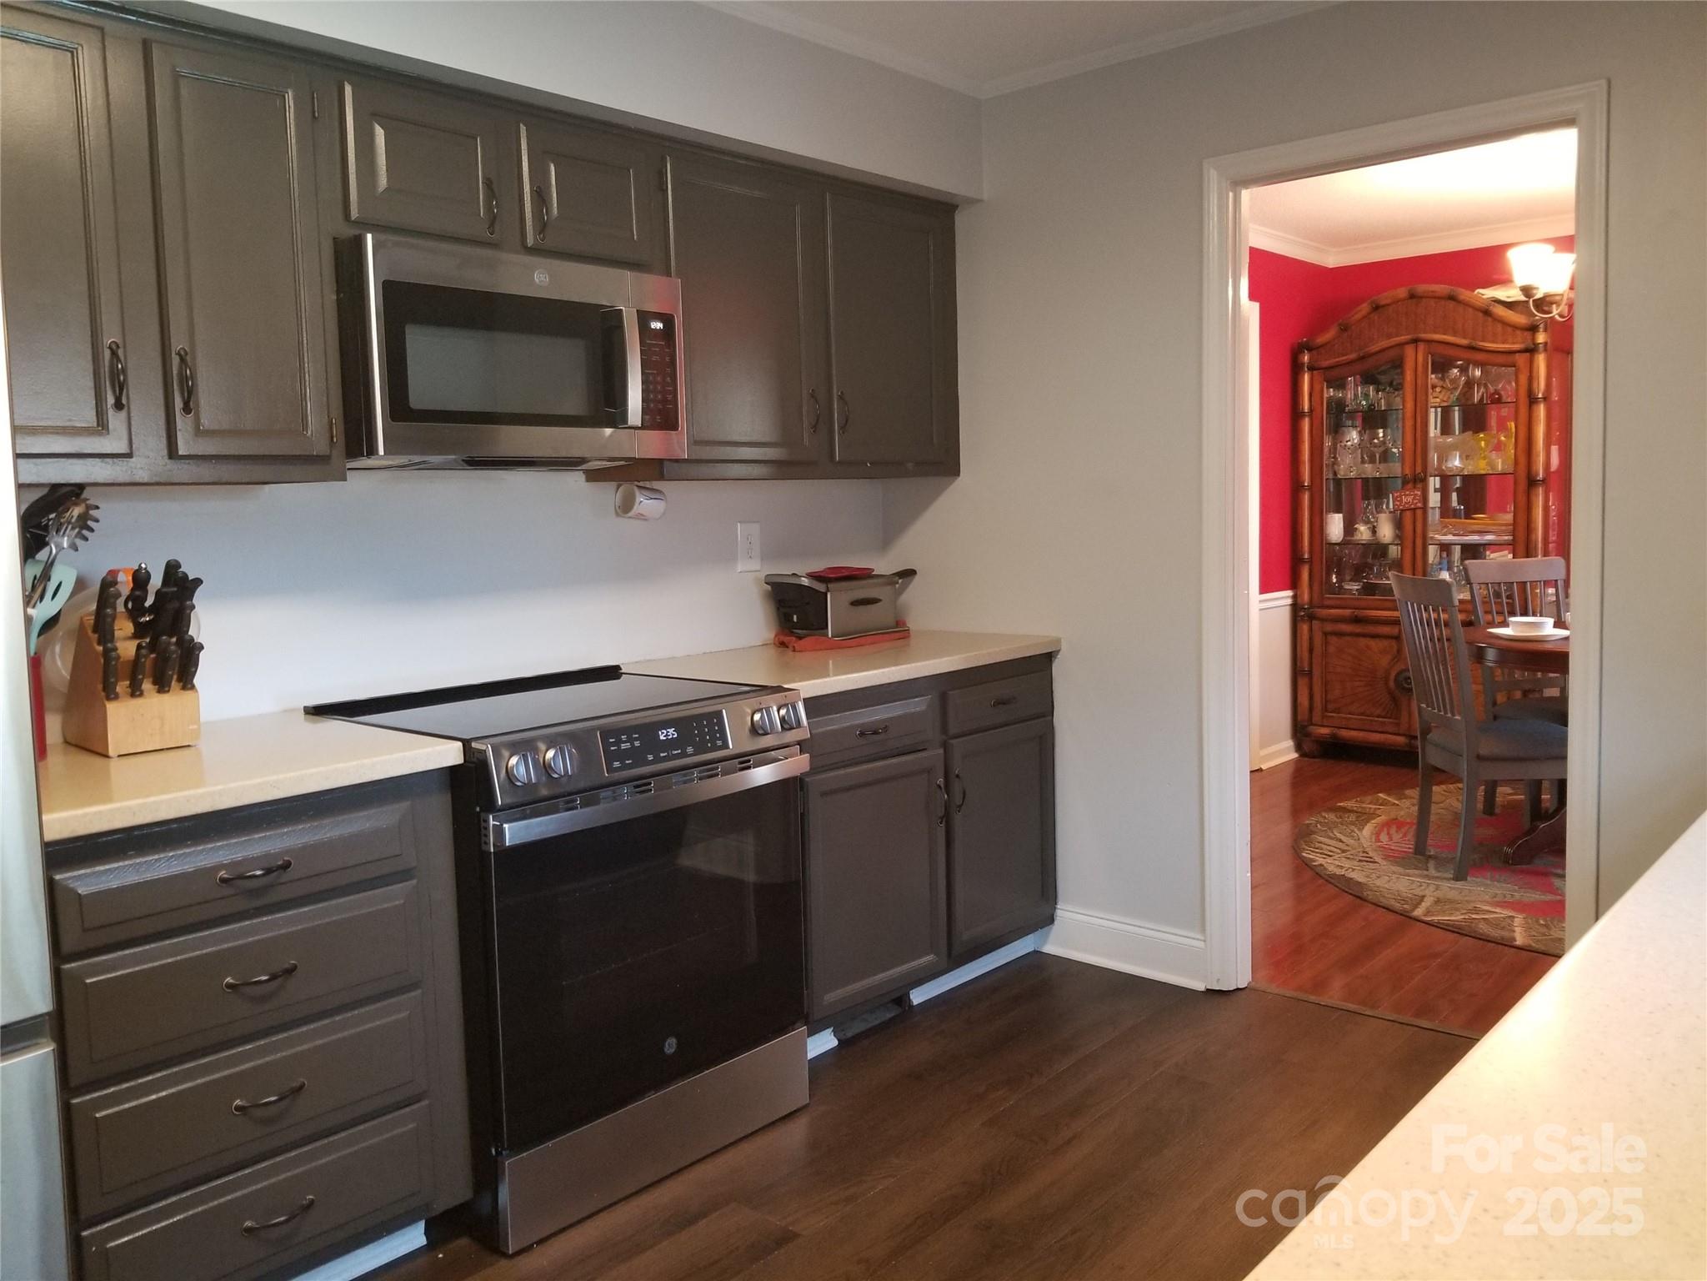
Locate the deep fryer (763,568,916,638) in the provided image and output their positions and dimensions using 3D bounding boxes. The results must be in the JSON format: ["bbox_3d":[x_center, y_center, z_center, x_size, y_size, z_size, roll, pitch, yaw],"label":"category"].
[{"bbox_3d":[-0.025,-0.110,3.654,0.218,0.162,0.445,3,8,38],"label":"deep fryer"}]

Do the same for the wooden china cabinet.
[{"bbox_3d":[2.717,-0.518,6.060,1.110,2.210,0.410,4,8,43],"label":"wooden china cabinet"}]

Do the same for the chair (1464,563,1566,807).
[{"bbox_3d":[2.711,0.212,4.854,0.470,1.000,0.540,-3,6,-11],"label":"chair"}]

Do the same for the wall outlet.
[{"bbox_3d":[-0.289,-0.262,3.605,0.009,0.137,0.087,4,8,43],"label":"wall outlet"}]

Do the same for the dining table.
[{"bbox_3d":[2.778,0.368,4.539,1.230,0.762,1.230,4,8,43],"label":"dining table"}]

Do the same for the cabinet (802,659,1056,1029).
[{"bbox_3d":[-0.031,0.469,3.467,0.625,0.805,1.125,4,8,43],"label":"cabinet"}]

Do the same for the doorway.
[{"bbox_3d":[1.268,-0.107,3.019,0.893,2.115,0.130,4,8,43],"label":"doorway"}]

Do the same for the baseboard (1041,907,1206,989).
[{"bbox_3d":[0.738,0.845,3.562,0.525,0.141,0.020,4,8,43],"label":"baseboard"}]

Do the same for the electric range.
[{"bbox_3d":[-0.602,0.579,2.717,0.750,0.928,0.754,4,8,43],"label":"electric range"}]

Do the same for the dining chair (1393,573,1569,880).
[{"bbox_3d":[2.172,0.282,4.345,0.540,1.000,0.470,-1,6,3],"label":"dining chair"}]

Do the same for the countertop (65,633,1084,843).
[{"bbox_3d":[-0.516,0.122,2.902,0.662,0.036,2.540,4,8,43],"label":"countertop"}]

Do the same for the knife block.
[{"bbox_3d":[-1.319,0.065,2.324,0.255,0.248,0.139,4,8,43],"label":"knife block"}]

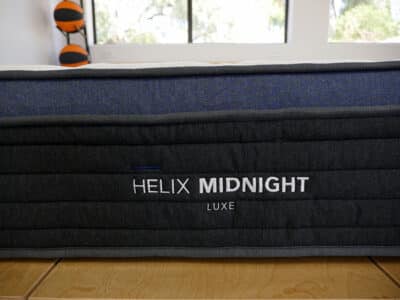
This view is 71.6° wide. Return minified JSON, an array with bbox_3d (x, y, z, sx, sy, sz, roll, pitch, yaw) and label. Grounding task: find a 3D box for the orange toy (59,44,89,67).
[{"bbox_3d":[-1.080,-0.781,2.380,0.232,0.232,0.232,-4,10,-23],"label":"orange toy"}]

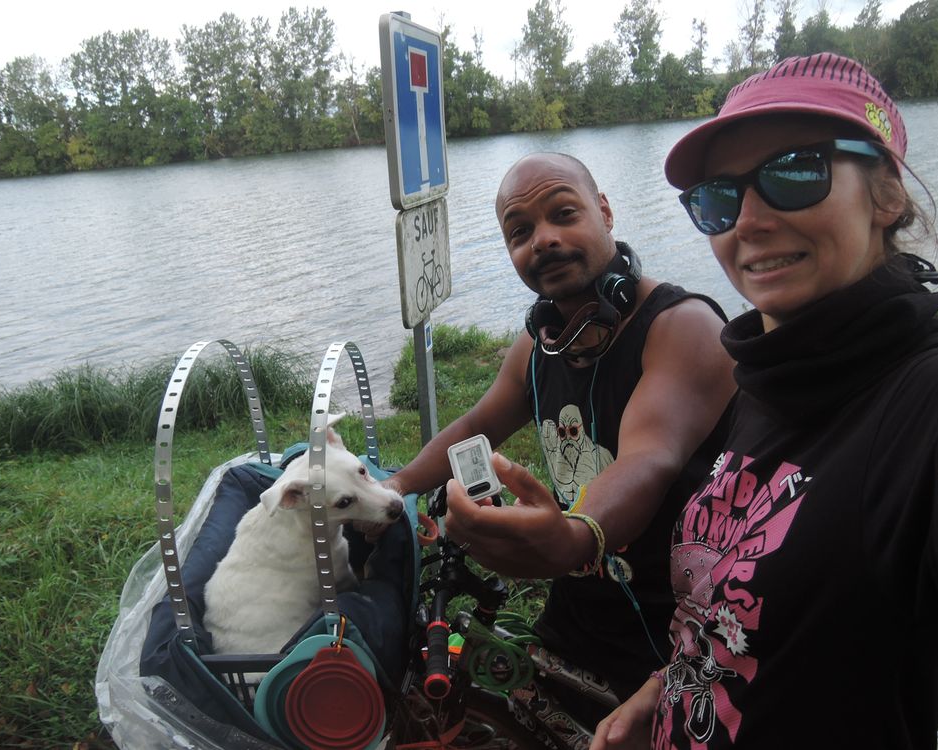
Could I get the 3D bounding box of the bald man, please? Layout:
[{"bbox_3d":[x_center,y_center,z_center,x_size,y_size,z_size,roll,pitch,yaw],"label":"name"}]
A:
[{"bbox_3d":[0.175,0.480,1.200,0.660,1.630,0.540,-19,25,-35],"label":"bald man"}]

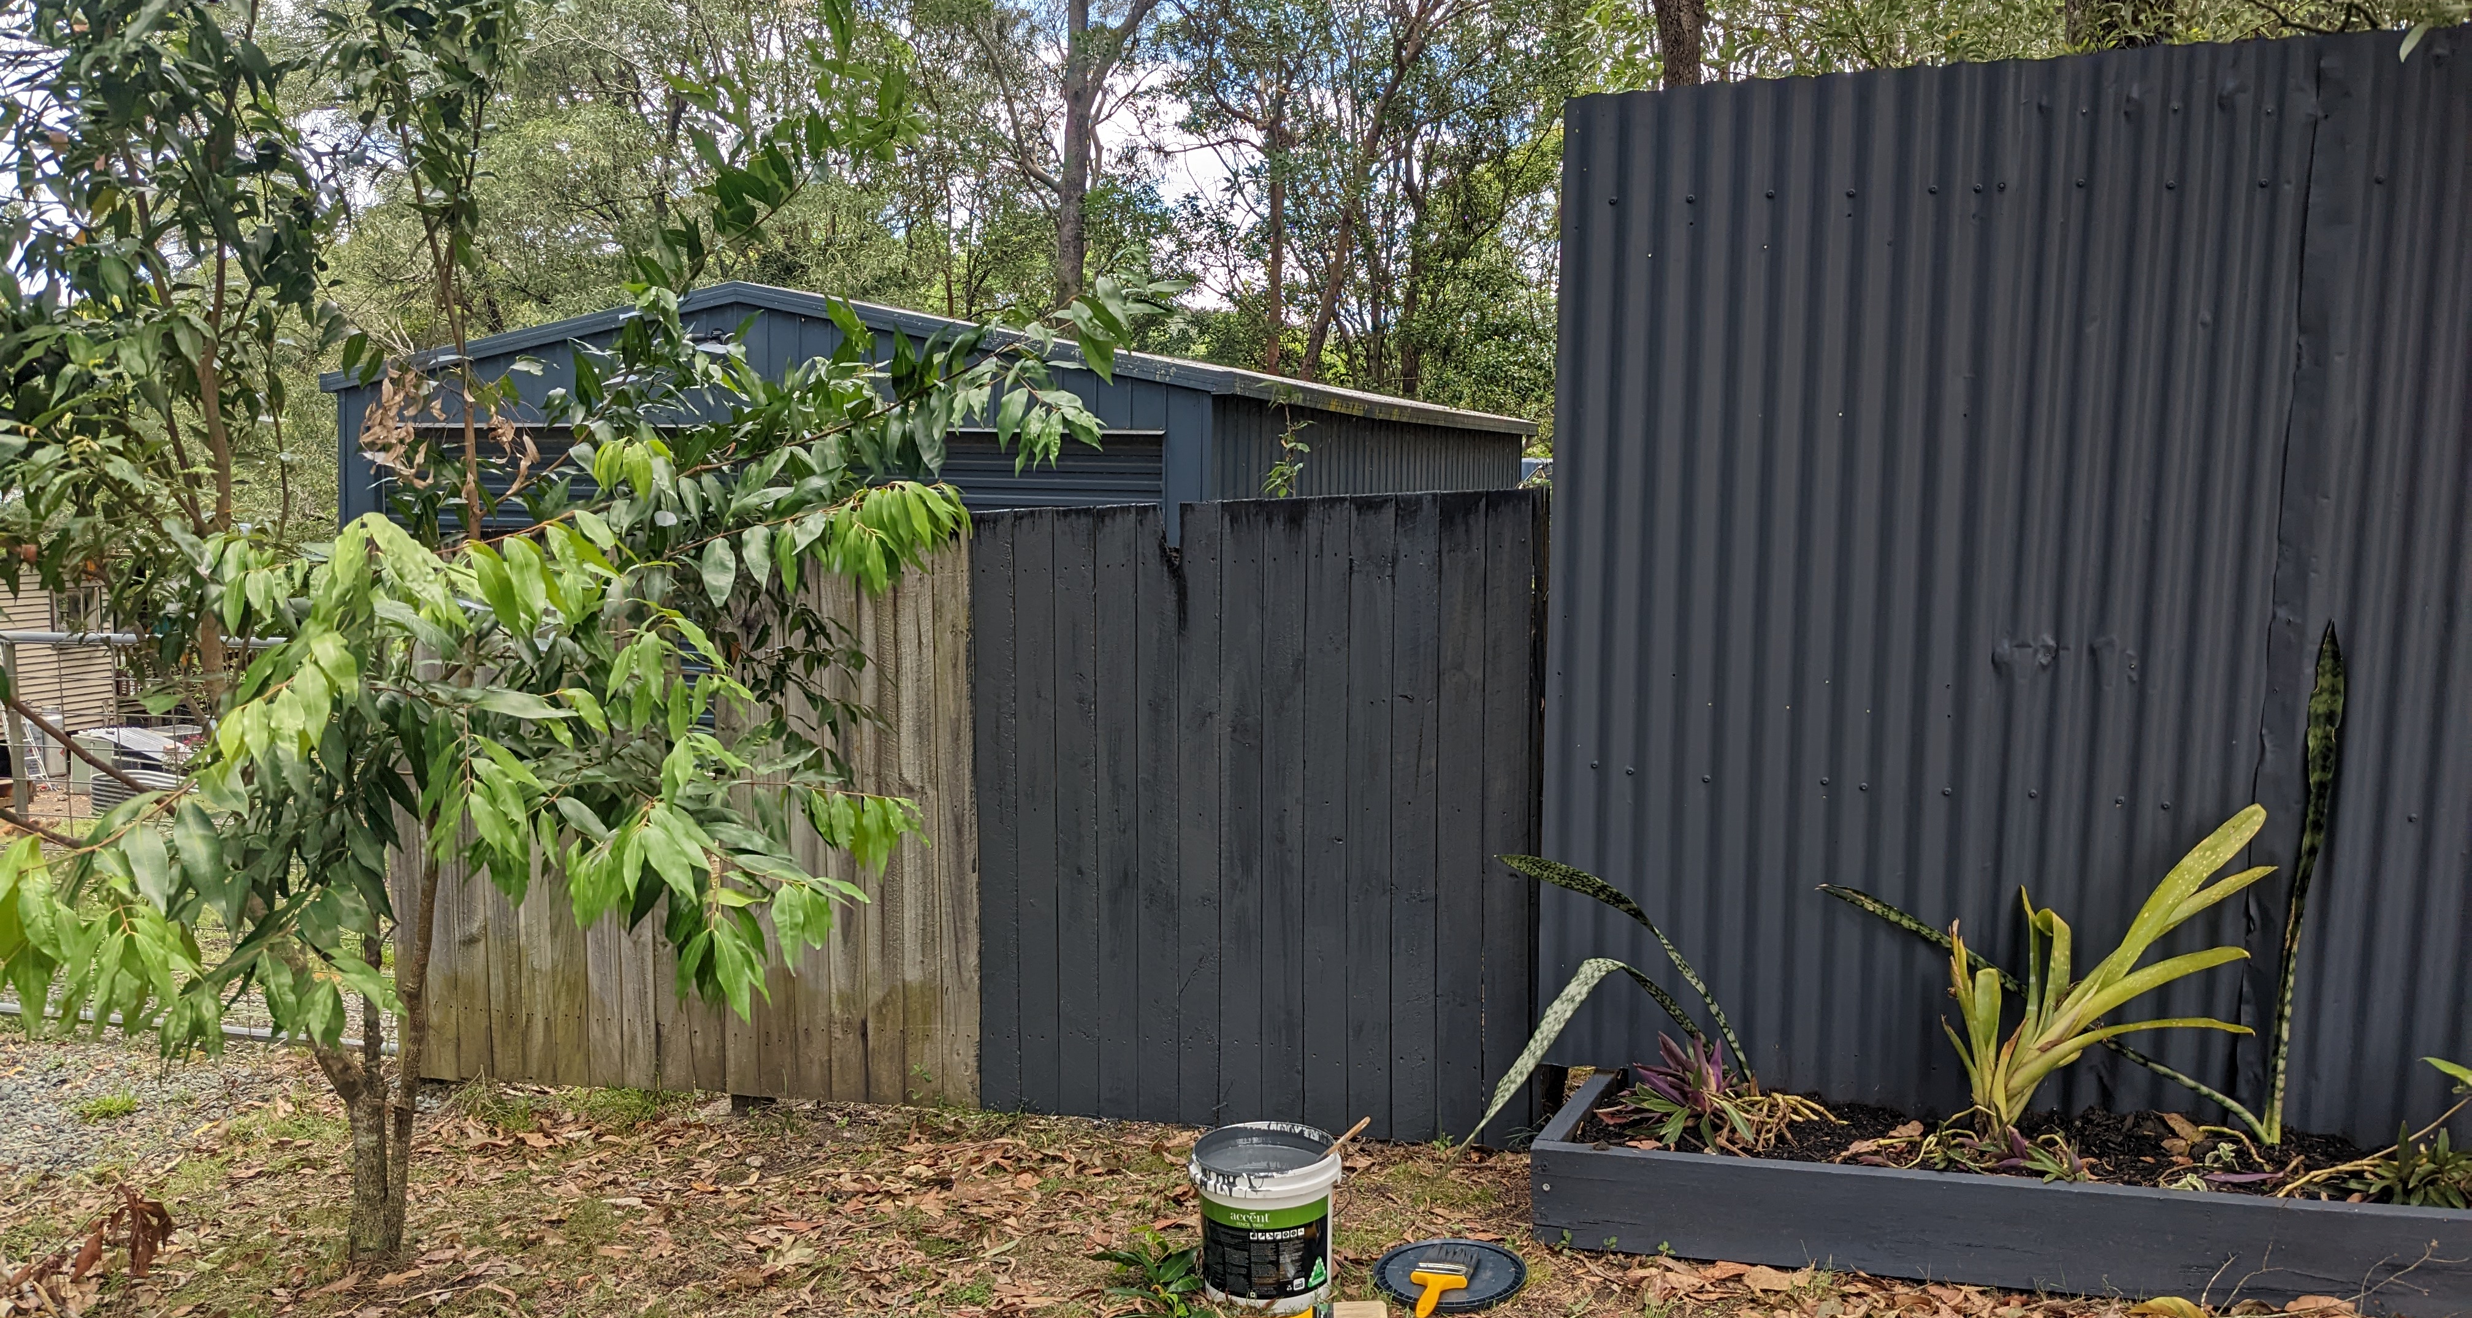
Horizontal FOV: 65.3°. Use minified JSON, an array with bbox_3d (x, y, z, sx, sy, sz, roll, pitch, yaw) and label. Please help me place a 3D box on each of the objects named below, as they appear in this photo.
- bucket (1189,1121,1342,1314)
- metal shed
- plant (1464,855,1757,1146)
[{"bbox_3d":[0.057,0.995,3.414,0.267,0.262,0.267,-1,6,3],"label":"bucket"},{"bbox_3d":[-1.397,-0.930,14.785,5.860,3.073,8.500,3,6,19],"label":"metal shed"},{"bbox_3d":[0.721,0.650,3.700,0.500,0.500,0.260,3,6,19],"label":"plant"}]

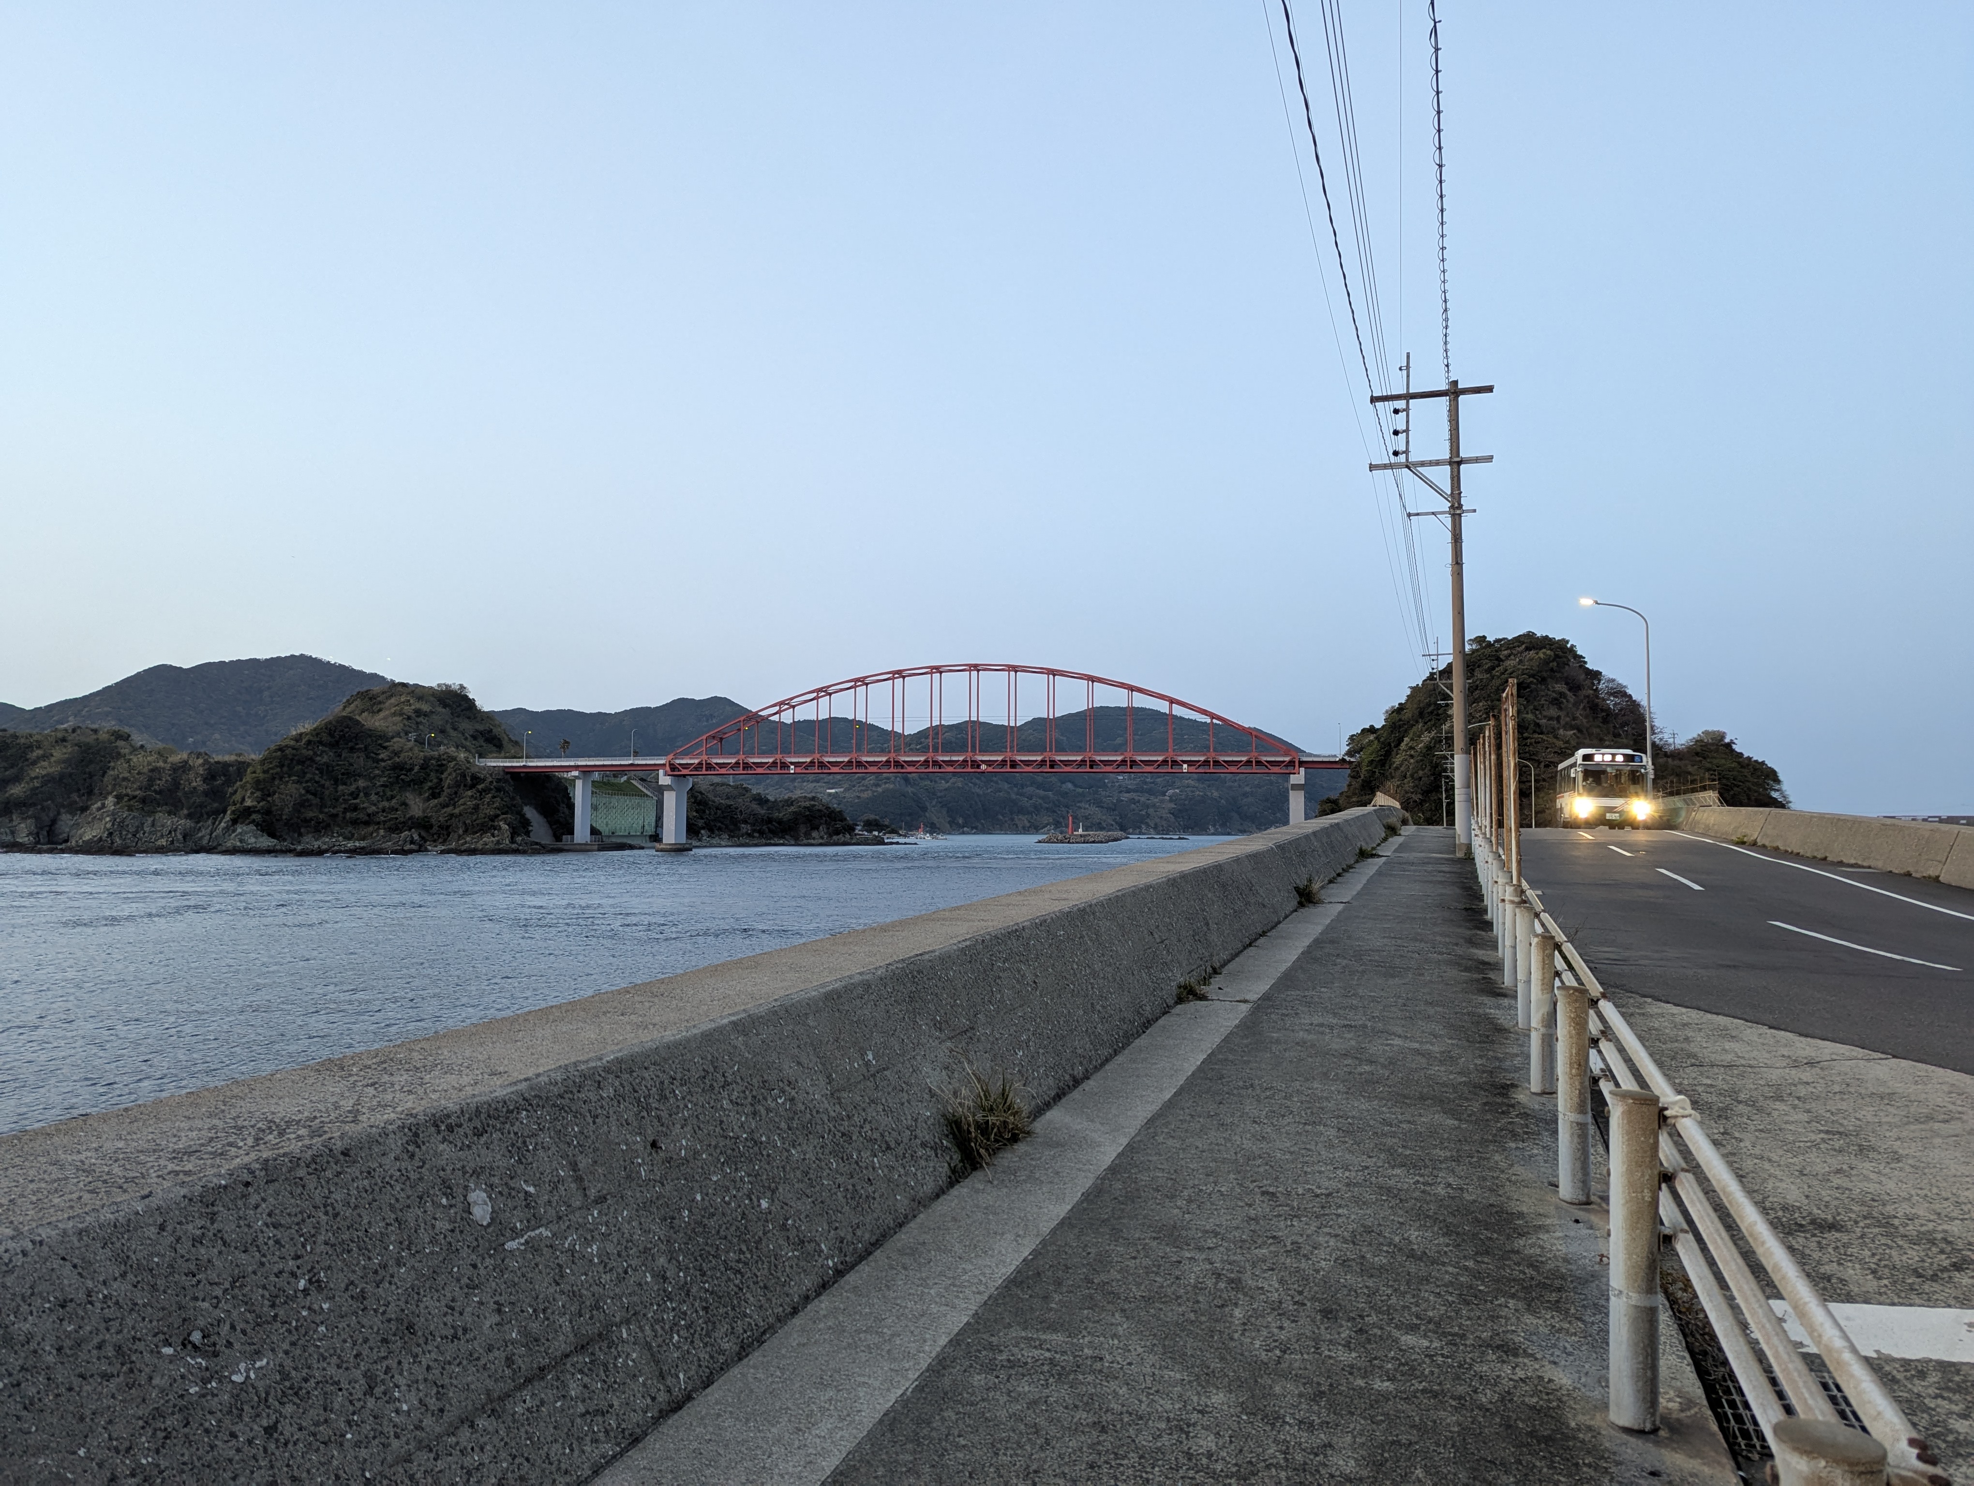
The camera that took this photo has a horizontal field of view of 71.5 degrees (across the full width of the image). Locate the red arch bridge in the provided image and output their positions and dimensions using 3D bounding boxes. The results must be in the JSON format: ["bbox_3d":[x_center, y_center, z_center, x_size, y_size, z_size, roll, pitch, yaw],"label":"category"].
[{"bbox_3d":[-19.339,4.292,336.731,221.000,44.700,10.500,-1,-3,9],"label":"red arch bridge"}]

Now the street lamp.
[{"bbox_3d":[26.451,-1.161,57.672,2.740,9.750,0.300,-1,-4,19],"label":"street lamp"}]

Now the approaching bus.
[{"bbox_3d":[23.494,2.043,52.568,2.320,3.040,8.990,-1,-4,19],"label":"approaching bus"}]

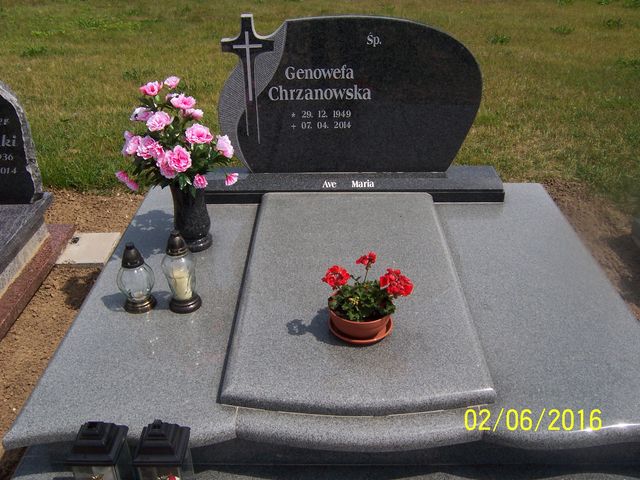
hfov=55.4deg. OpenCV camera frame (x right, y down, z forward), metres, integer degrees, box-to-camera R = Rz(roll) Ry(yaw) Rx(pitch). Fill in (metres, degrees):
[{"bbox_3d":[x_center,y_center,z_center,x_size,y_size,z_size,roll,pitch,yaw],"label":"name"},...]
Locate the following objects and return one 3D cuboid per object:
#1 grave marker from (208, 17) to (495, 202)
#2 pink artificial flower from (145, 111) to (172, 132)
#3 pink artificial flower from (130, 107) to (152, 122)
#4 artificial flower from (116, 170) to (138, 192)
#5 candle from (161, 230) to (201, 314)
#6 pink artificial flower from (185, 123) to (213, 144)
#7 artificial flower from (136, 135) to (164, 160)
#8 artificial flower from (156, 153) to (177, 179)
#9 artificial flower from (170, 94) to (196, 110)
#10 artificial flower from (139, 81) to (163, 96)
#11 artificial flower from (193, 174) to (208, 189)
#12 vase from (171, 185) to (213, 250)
[{"bbox_3d":[0.124,-0.533,2.531,1.314,0.724,0.264,0,31,1],"label":"grave marker"},{"bbox_3d":[-0.522,-0.385,1.983,0.088,0.075,0.055,7,4,12],"label":"pink artificial flower"},{"bbox_3d":[-0.574,-0.403,1.961,0.055,0.060,0.070,13,24,-24],"label":"pink artificial flower"},{"bbox_3d":[-0.635,-0.195,2.002,0.045,0.075,0.080,-45,46,-15],"label":"artificial flower"},{"bbox_3d":[-0.408,0.083,1.791,0.100,0.253,0.100,0,30,0],"label":"candle"},{"bbox_3d":[-0.378,-0.328,1.899,0.086,0.070,0.055,-4,-1,-6],"label":"pink artificial flower"},{"bbox_3d":[-0.525,-0.284,1.892,0.085,0.075,0.060,10,8,17],"label":"artificial flower"},{"bbox_3d":[-0.480,-0.233,1.909,0.072,0.078,0.055,6,31,10],"label":"artificial flower"},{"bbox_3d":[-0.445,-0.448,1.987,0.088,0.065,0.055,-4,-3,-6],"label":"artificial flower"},{"bbox_3d":[-0.519,-0.464,1.867,0.075,0.055,0.055,0,0,0],"label":"artificial flower"},{"bbox_3d":[-0.379,-0.186,1.936,0.050,0.046,0.045,-6,31,-9],"label":"artificial flower"},{"bbox_3d":[-0.449,-0.102,2.102,0.135,0.260,0.135,0,30,0],"label":"vase"}]

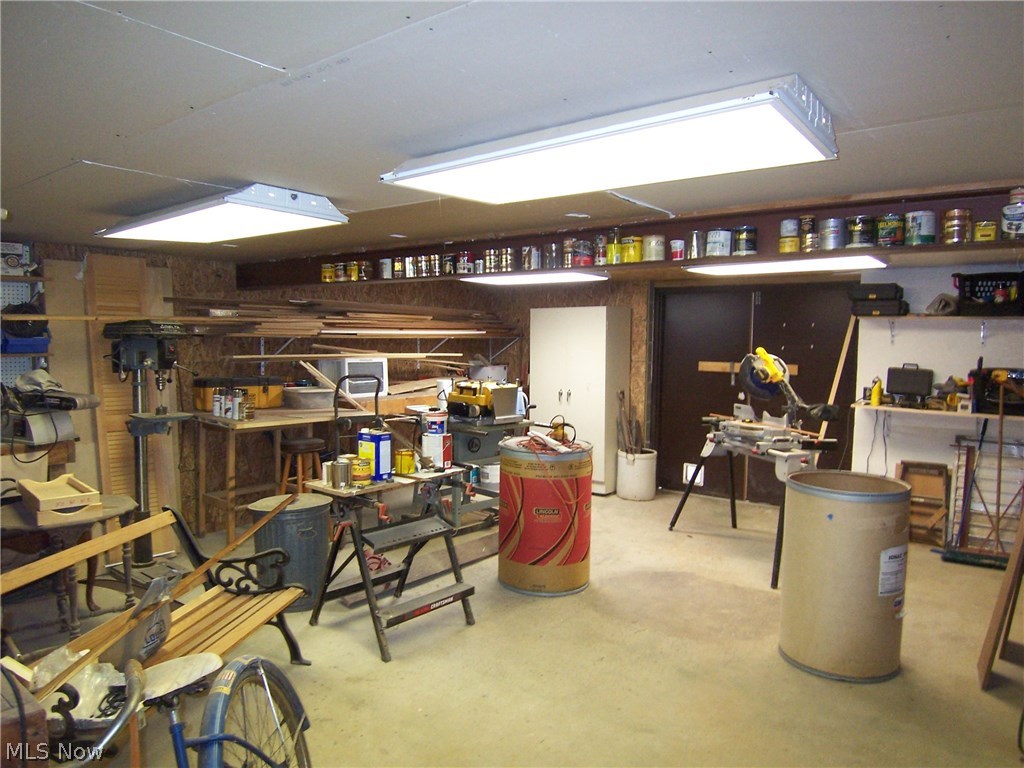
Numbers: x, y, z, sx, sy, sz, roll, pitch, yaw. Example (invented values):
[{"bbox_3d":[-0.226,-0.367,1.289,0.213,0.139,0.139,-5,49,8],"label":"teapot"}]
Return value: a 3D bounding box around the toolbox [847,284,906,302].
[{"bbox_3d":[2.793,-0.696,5.221,0.333,0.127,0.290,3,5,37],"label":"toolbox"}]

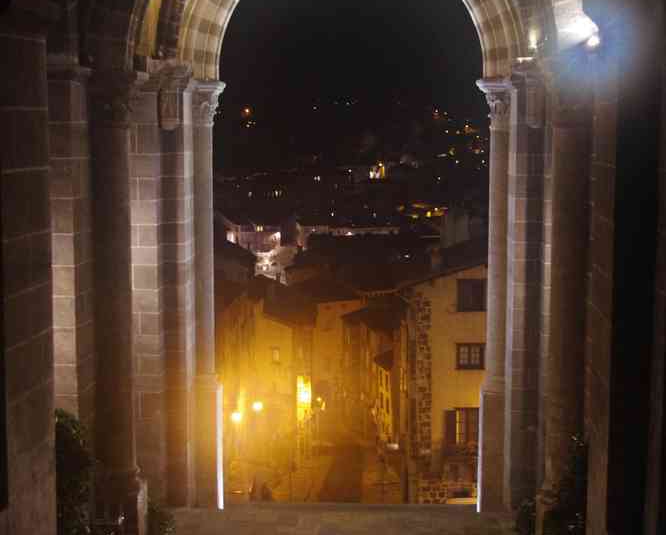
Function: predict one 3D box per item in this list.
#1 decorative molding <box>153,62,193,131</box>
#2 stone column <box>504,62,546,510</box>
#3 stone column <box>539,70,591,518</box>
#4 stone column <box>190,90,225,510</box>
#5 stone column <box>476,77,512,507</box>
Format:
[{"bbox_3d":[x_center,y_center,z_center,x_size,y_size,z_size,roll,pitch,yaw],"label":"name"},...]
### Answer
[{"bbox_3d":[-2.703,-2.862,19.581,0.601,1.115,0.485,1,7,6],"label":"decorative molding"},{"bbox_3d":[3.212,0.415,19.499,0.601,7.547,0.630,1,7,6],"label":"stone column"},{"bbox_3d":[3.521,0.670,17.779,0.757,7.343,0.776,1,7,6],"label":"stone column"},{"bbox_3d":[-2.124,0.496,20.061,0.524,7.333,0.533,1,7,6],"label":"stone column"},{"bbox_3d":[2.672,0.537,19.569,0.543,7.285,0.543,1,7,6],"label":"stone column"}]

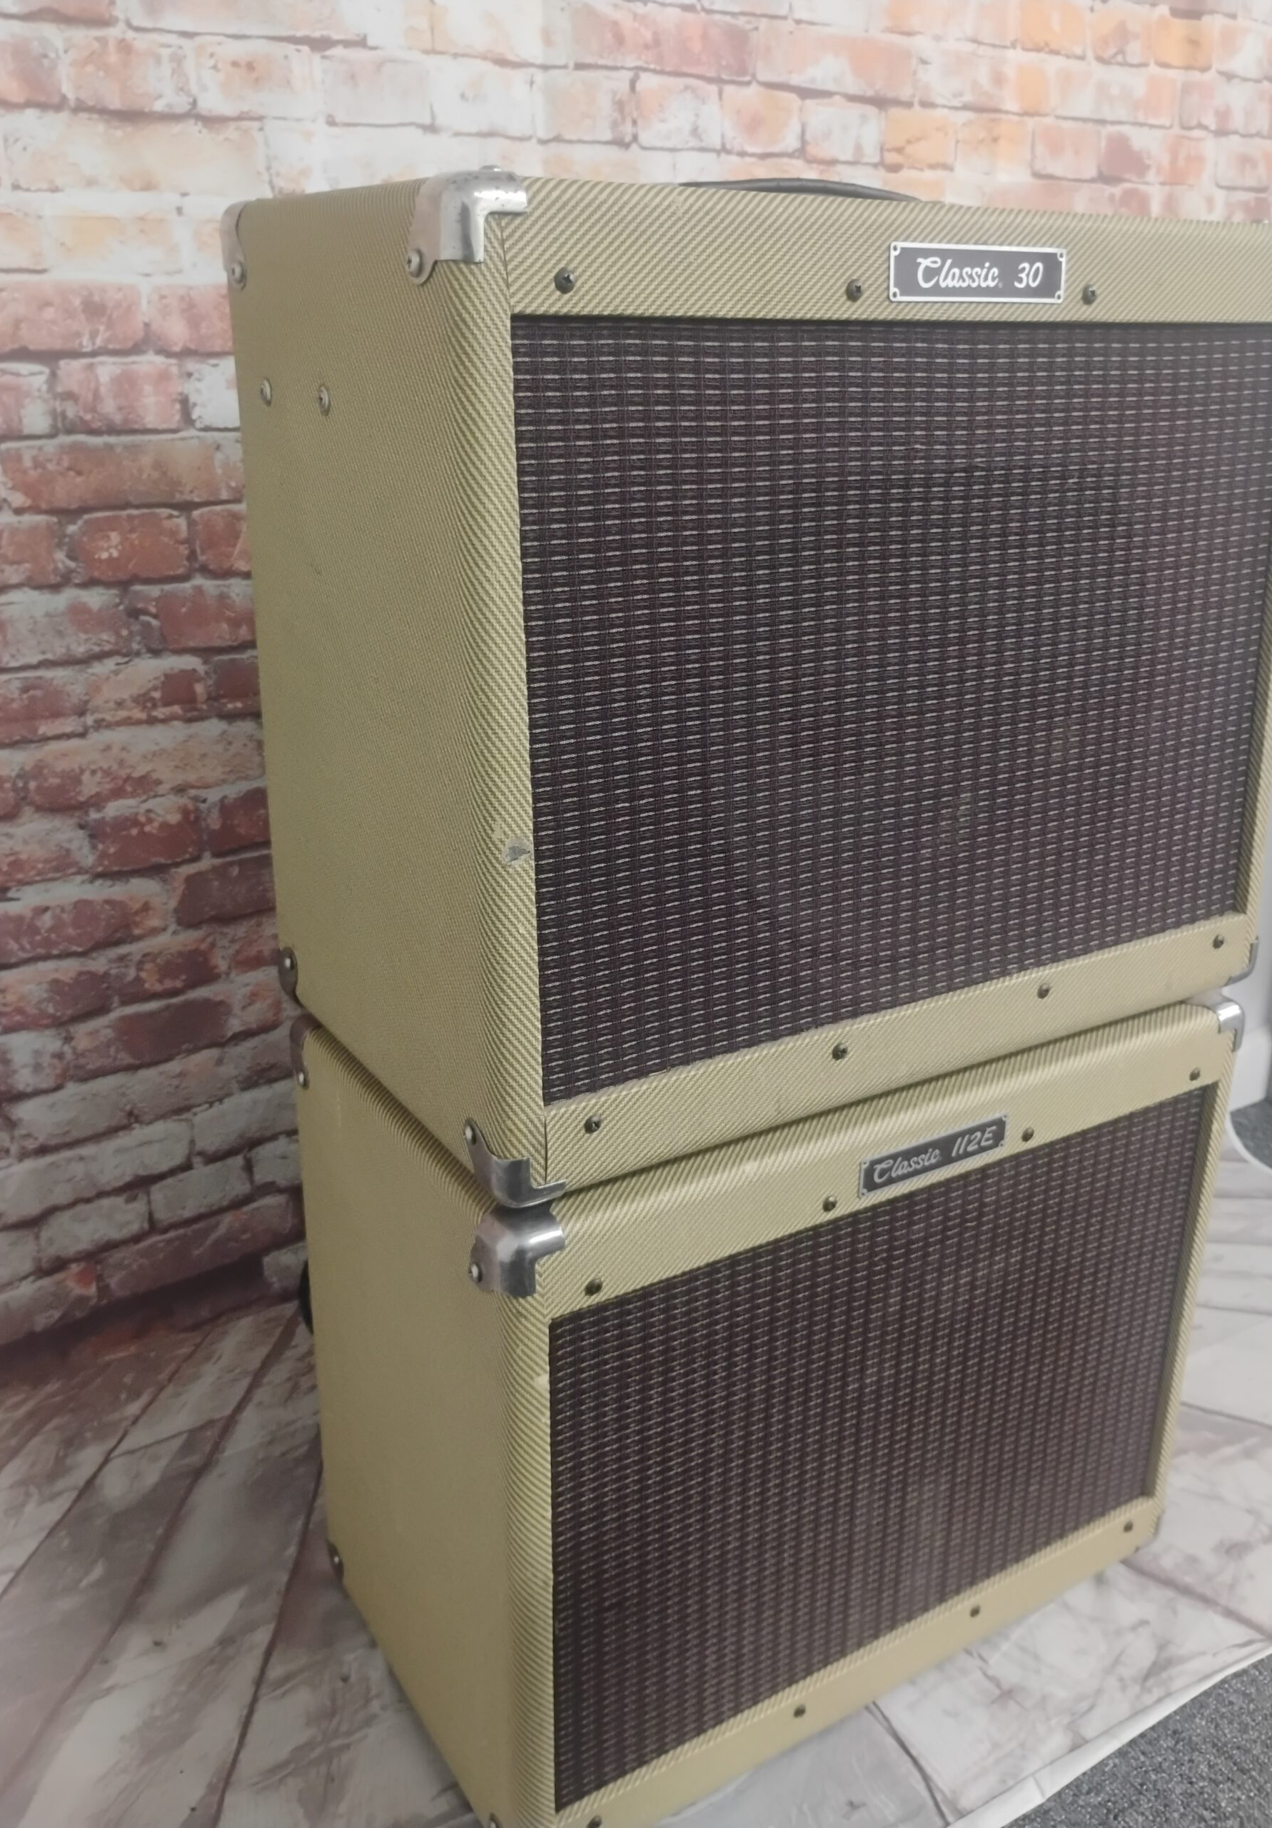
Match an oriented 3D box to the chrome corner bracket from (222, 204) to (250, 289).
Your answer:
[{"bbox_3d":[-0.181,-0.333,0.738,0.039,0.039,0.045,-12,23,-29],"label":"chrome corner bracket"}]

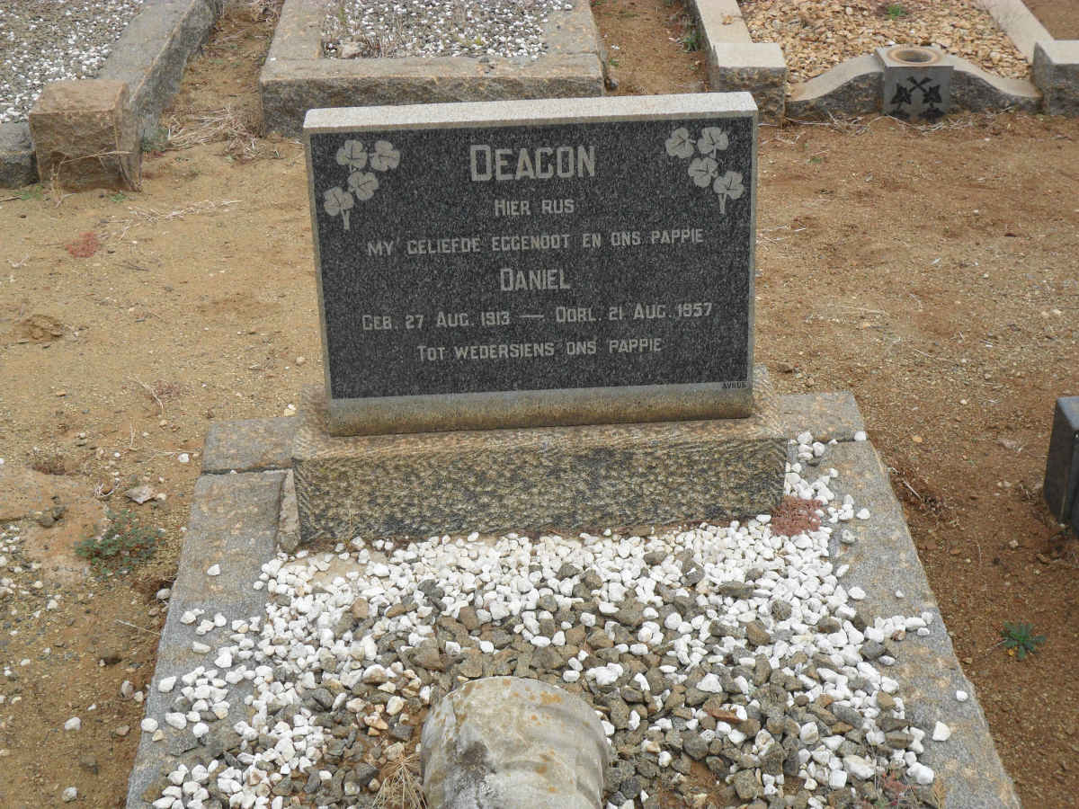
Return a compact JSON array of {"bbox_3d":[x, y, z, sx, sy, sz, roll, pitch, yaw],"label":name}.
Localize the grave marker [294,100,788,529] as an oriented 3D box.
[{"bbox_3d":[-0.005,-0.122,2.457,0.751,0.637,0.218,-2,32,-2],"label":"grave marker"}]

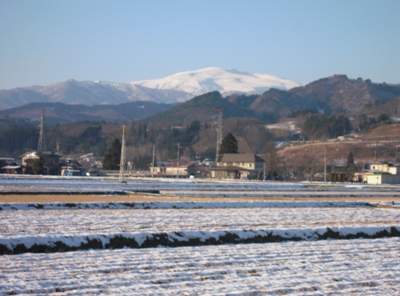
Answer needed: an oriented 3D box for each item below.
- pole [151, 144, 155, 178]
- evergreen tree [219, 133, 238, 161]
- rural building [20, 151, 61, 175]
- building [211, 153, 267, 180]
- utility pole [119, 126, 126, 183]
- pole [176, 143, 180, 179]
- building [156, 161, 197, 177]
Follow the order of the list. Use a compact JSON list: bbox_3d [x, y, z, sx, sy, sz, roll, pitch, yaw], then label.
[{"bbox_3d":[-14.794,4.277,410.000,0.400,10.700,0.400,1,-1,10],"label":"pole"},{"bbox_3d":[9.261,2.627,425.000,7.000,15.000,7.000,1,-1,0],"label":"evergreen tree"},{"bbox_3d":[-52.928,5.017,430.000,8.500,7.700,10.000,0,-1,33],"label":"rural building"},{"bbox_3d":[11.710,5.840,402.000,14.000,8.500,10.000,1,-1,22],"label":"building"},{"bbox_3d":[-16.956,1.497,285.000,1.600,12.400,1.600,1,-1,10],"label":"utility pole"},{"bbox_3d":[-6.811,3.960,410.000,1.300,11.200,0.400,1,-1,10],"label":"pole"},{"bbox_3d":[-8.080,7.186,445.000,11.200,5.500,8.000,1,-1,20],"label":"building"}]

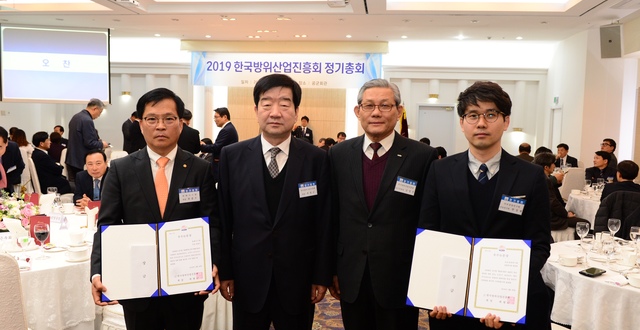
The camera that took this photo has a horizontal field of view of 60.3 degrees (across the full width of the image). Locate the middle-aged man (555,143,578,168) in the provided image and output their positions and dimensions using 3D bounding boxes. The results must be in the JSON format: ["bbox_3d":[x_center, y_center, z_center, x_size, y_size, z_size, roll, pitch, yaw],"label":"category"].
[{"bbox_3d":[4.143,0.278,9.512,0.580,1.280,0.780,4,5,38],"label":"middle-aged man"}]

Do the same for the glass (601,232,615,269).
[{"bbox_3d":[1.673,0.489,3.200,0.076,0.195,0.076,1,4,0],"label":"glass"}]

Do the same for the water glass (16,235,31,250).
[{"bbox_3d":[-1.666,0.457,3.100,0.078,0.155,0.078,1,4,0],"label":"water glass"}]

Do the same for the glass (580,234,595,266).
[{"bbox_3d":[1.465,0.461,3.006,0.070,0.178,0.070,1,4,0],"label":"glass"}]

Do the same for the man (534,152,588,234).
[{"bbox_3d":[2.522,0.515,5.800,0.760,1.280,0.520,1,4,3],"label":"man"}]

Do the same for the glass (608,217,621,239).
[{"bbox_3d":[1.881,0.436,3.521,0.073,0.172,0.073,1,4,0],"label":"glass"}]

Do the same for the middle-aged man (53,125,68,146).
[{"bbox_3d":[-5.375,-0.139,11.089,0.550,1.300,0.780,3,4,22],"label":"middle-aged man"}]

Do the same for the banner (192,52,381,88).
[{"bbox_3d":[-0.883,-2.427,14.100,4.900,0.880,0.040,2,4,7],"label":"banner"}]

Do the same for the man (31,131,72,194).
[{"bbox_3d":[-3.631,0.194,7.643,0.820,1.300,0.550,-1,5,-29],"label":"man"}]

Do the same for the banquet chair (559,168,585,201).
[{"bbox_3d":[3.789,0.528,8.500,0.460,0.930,0.580,1,4,-2],"label":"banquet chair"}]

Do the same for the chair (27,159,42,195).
[{"bbox_3d":[-3.943,0.418,8.000,0.580,0.940,0.460,-1,4,-25],"label":"chair"}]

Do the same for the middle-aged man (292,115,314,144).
[{"bbox_3d":[-0.365,-0.262,12.630,0.550,1.700,0.380,2,4,9],"label":"middle-aged man"}]

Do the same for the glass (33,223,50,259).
[{"bbox_3d":[-1.471,0.405,2.927,0.078,0.184,0.078,1,4,0],"label":"glass"}]

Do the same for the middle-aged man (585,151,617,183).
[{"bbox_3d":[3.961,0.428,7.750,0.520,1.260,0.750,3,5,30],"label":"middle-aged man"}]

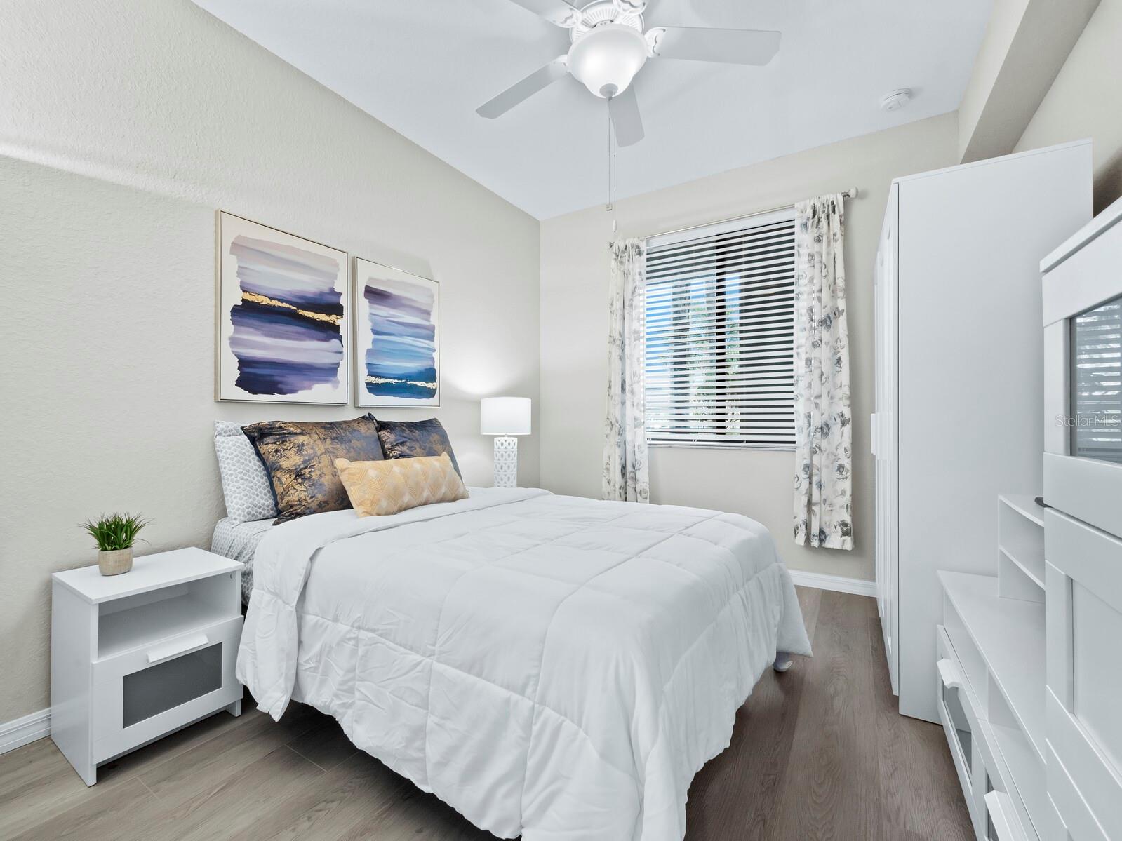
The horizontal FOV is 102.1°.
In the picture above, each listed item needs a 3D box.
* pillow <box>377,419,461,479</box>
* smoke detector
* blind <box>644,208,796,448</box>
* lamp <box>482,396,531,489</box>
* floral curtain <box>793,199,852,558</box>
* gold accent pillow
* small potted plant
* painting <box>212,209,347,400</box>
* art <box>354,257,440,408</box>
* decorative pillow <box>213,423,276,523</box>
[{"bbox_3d":[-0.766,0.199,2.500,0.150,0.470,0.470,-34,-18,27],"label":"pillow"},{"bbox_3d":[1.785,-1.696,2.418,0.140,0.040,0.140,0,0,32],"label":"smoke detector"},{"bbox_3d":[1.117,-0.603,3.183,1.120,1.550,0.060,0,0,32],"label":"blind"},{"bbox_3d":[-0.397,0.178,3.189,0.330,0.680,0.330,0,0,0],"label":"lamp"},{"bbox_3d":[1.595,-0.291,2.767,0.300,2.130,0.100,0,0,32],"label":"floral curtain"},{"bbox_3d":[-0.698,0.278,2.080,0.125,0.295,0.555,-43,-21,24],"label":"gold accent pillow"},{"bbox_3d":[-1.491,0.412,1.521,0.168,0.190,0.168,0,0,32],"label":"small potted plant"},{"bbox_3d":[-1.290,-0.482,2.148,0.040,0.805,0.575,0,0,32],"label":"painting"},{"bbox_3d":[-0.954,-0.482,2.689,0.040,0.805,0.585,0,0,32],"label":"art"},{"bbox_3d":[-1.188,0.206,2.067,0.170,0.420,0.610,-20,-11,30],"label":"decorative pillow"}]

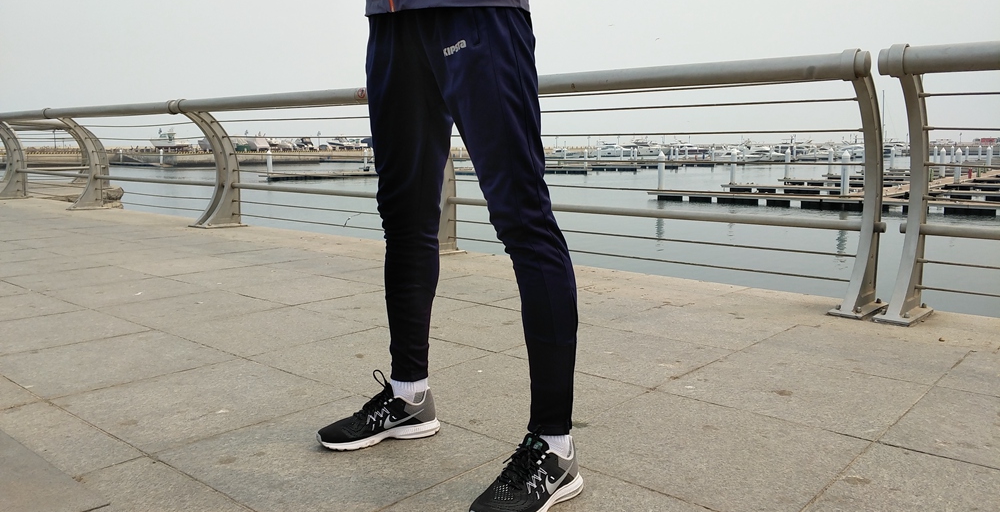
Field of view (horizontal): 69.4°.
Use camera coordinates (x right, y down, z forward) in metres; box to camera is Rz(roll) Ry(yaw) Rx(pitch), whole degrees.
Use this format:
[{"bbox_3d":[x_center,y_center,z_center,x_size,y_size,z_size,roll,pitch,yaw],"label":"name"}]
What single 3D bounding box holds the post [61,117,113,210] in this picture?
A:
[{"bbox_3d":[-4.869,-1.075,8.425,0.140,1.040,0.460,8,11,41],"label":"post"}]

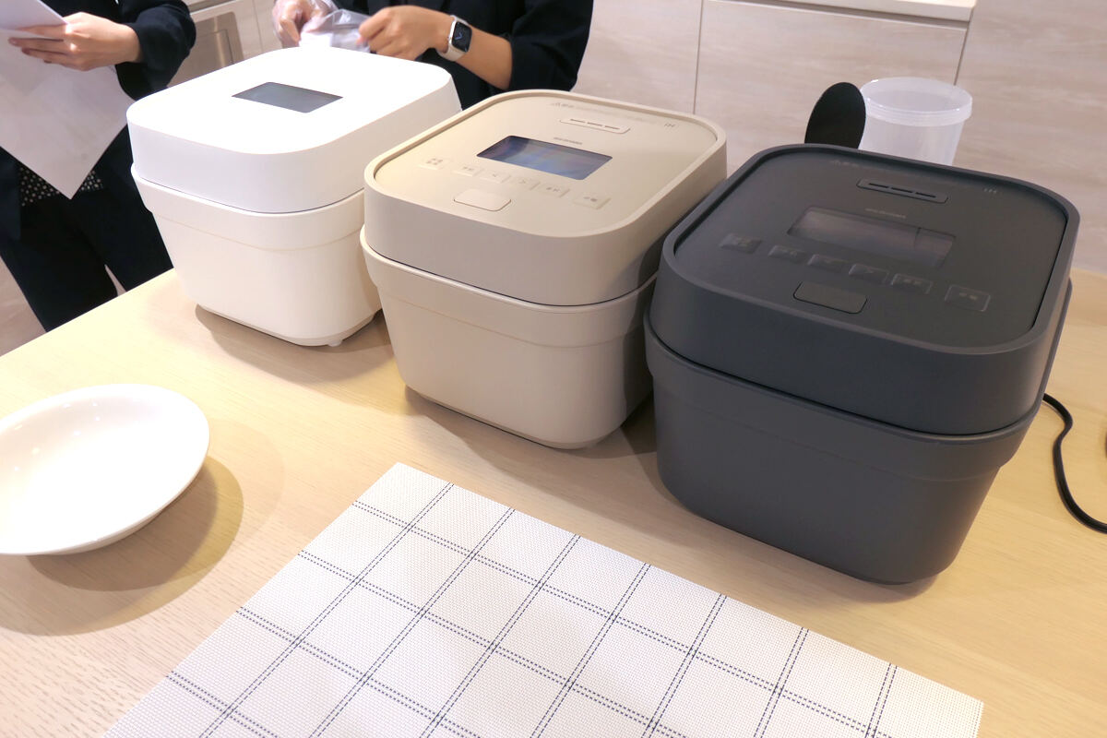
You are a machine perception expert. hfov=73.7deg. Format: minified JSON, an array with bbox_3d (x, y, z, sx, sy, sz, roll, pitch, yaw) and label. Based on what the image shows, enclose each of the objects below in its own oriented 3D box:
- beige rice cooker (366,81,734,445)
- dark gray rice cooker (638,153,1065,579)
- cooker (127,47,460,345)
[{"bbox_3d":[-0.001,-0.093,0.659,0.260,0.208,0.284,20,41,26],"label":"beige rice cooker"},{"bbox_3d":[0.213,-0.013,0.549,0.260,0.208,0.284,19,41,25],"label":"dark gray rice cooker"},{"bbox_3d":[-0.251,-0.183,0.782,0.260,0.208,0.284,19,41,24],"label":"cooker"}]

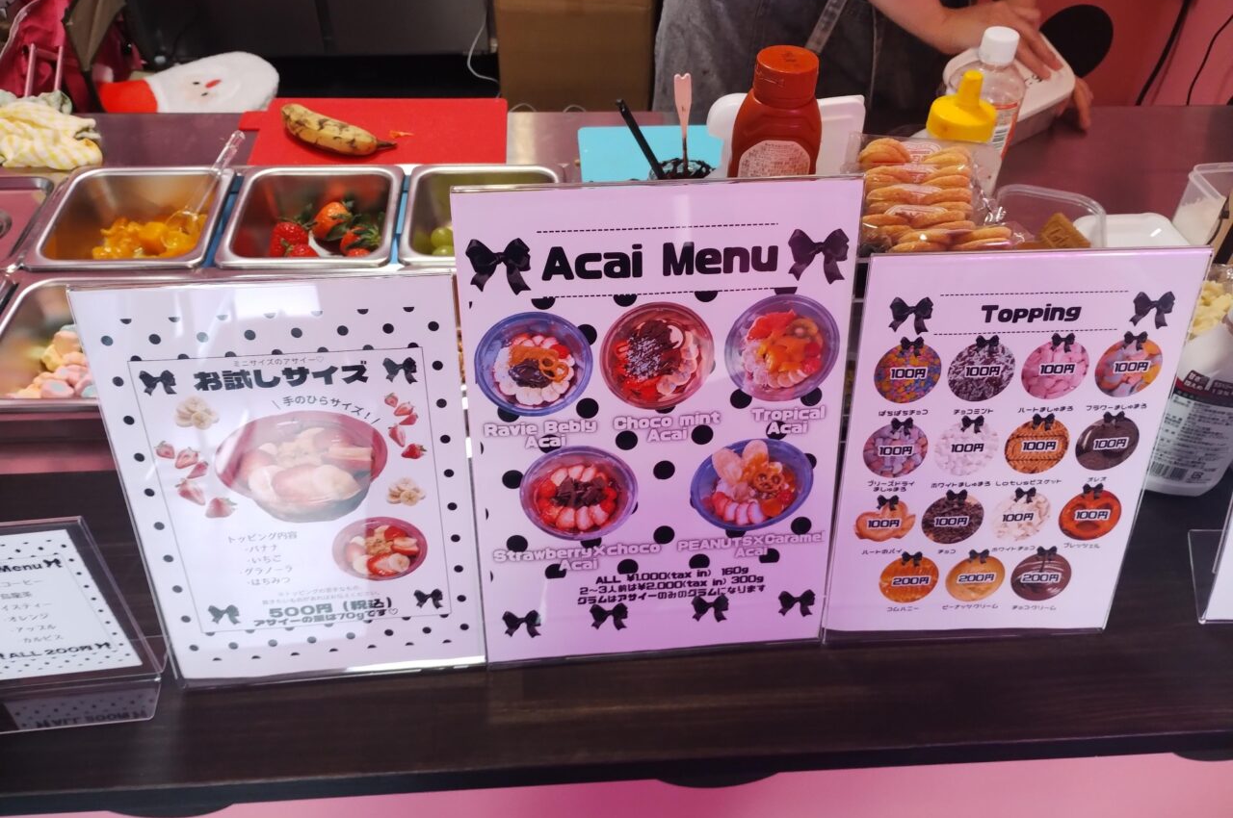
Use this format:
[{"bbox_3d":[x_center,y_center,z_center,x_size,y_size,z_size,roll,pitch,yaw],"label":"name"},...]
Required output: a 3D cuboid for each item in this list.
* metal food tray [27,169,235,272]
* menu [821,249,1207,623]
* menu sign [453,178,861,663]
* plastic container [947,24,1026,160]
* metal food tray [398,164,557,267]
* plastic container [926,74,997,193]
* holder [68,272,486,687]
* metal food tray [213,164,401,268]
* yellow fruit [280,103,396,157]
[{"bbox_3d":[-0.459,-0.148,0.985,0.161,0.100,0.176,-1,44,-3],"label":"metal food tray"},{"bbox_3d":[0.222,0.032,0.579,0.184,0.250,0.072,-1,44,-3],"label":"menu"},{"bbox_3d":[0.024,0.020,0.564,0.212,0.283,0.092,-3,44,-5],"label":"menu sign"},{"bbox_3d":[0.355,-0.277,0.987,0.070,0.189,0.070,-2,44,-4],"label":"plastic container"},{"bbox_3d":[-0.126,-0.154,1.001,0.161,0.100,0.176,-1,44,-3],"label":"metal food tray"},{"bbox_3d":[0.309,-0.225,0.933,0.059,0.186,0.059,-2,44,-4],"label":"plastic container"},{"bbox_3d":[-0.171,0.050,0.546,0.184,0.250,0.072,-3,44,-5],"label":"holder"},{"bbox_3d":[-0.291,-0.151,0.994,0.161,0.100,0.176,-1,44,-3],"label":"metal food tray"},{"bbox_3d":[-0.309,-0.303,1.092,0.150,0.035,0.043,21,47,19],"label":"yellow fruit"}]

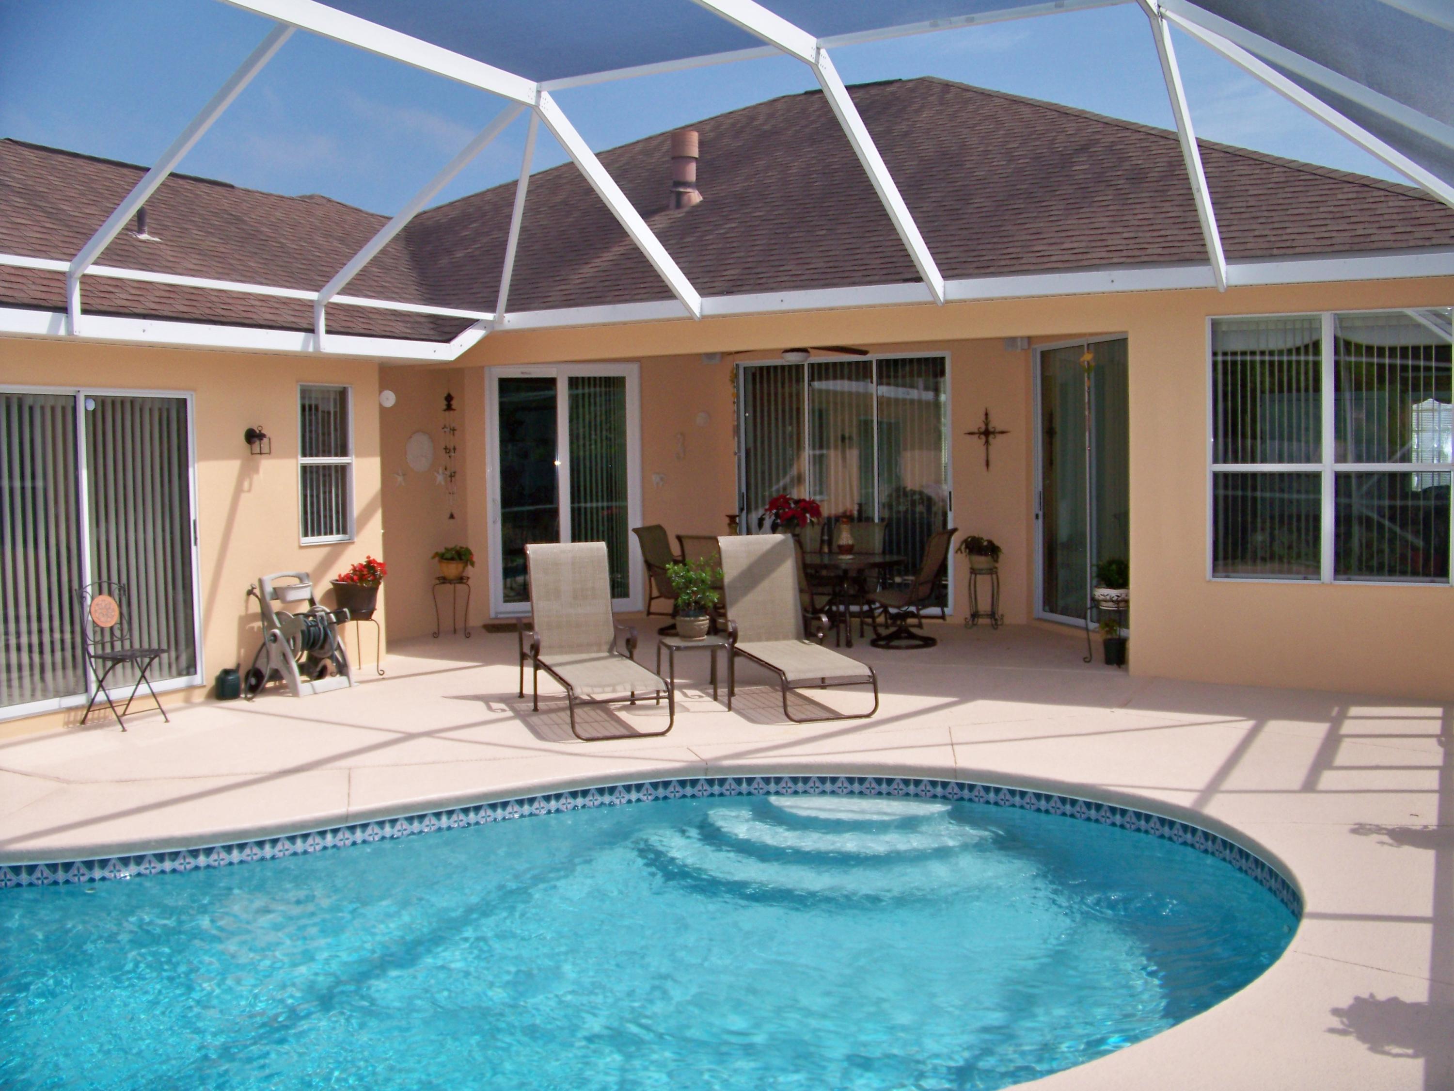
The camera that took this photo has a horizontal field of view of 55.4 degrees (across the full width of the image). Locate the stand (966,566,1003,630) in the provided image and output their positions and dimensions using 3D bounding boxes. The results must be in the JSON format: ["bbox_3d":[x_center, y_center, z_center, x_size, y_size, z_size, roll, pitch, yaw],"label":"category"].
[{"bbox_3d":[2.358,0.459,12.675,0.280,0.570,0.280,1,4,28],"label":"stand"}]

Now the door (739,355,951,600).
[{"bbox_3d":[1.126,-0.582,13.477,2.260,2.460,0.110,1,4,27],"label":"door"}]

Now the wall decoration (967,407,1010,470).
[{"bbox_3d":[2.407,-0.978,12.767,0.440,0.580,0.040,1,4,28],"label":"wall decoration"}]

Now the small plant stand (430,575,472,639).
[{"bbox_3d":[-2.483,0.556,12.538,0.310,0.530,0.310,-1,3,0],"label":"small plant stand"}]

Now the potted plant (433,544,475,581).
[{"bbox_3d":[-2.483,0.165,12.600,0.360,0.330,0.340,-1,3,0],"label":"potted plant"}]

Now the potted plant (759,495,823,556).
[{"bbox_3d":[0.546,-0.185,11.900,0.550,0.500,0.520,-1,3,0],"label":"potted plant"}]

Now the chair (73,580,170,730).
[{"bbox_3d":[-3.738,0.662,8.548,0.470,0.890,0.385,1,4,28],"label":"chair"}]

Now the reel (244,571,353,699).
[{"bbox_3d":[-3.057,0.619,9.880,0.520,0.840,0.550,1,4,27],"label":"reel"}]

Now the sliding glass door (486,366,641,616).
[{"bbox_3d":[-1.555,-0.534,13.430,1.530,2.440,0.120,-2,3,-17],"label":"sliding glass door"}]

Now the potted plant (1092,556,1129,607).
[{"bbox_3d":[2.919,0.277,10.400,0.360,0.385,0.350,-1,3,0],"label":"potted plant"}]

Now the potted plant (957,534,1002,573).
[{"bbox_3d":[2.313,0.048,12.649,0.370,0.320,0.330,1,4,28],"label":"potted plant"}]

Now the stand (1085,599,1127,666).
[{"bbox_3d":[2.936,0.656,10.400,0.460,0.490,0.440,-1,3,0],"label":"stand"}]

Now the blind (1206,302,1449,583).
[{"bbox_3d":[3.886,-0.627,8.939,1.570,1.780,0.100,1,4,28],"label":"blind"}]

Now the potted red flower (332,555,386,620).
[{"bbox_3d":[-2.814,0.321,10.580,0.420,0.475,0.410,-1,3,0],"label":"potted red flower"}]

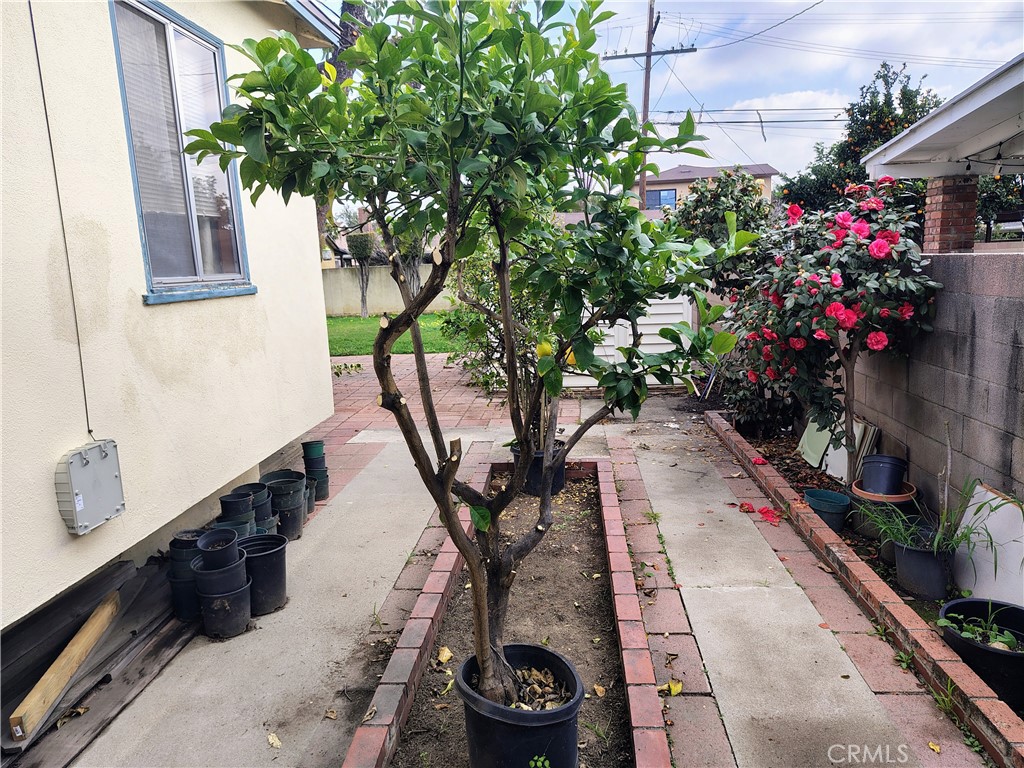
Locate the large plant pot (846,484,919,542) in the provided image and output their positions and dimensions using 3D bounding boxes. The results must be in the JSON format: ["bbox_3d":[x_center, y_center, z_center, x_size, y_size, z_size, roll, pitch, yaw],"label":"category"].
[{"bbox_3d":[1.951,0.673,3.739,0.348,0.215,0.348,-2,10,5],"label":"large plant pot"}]

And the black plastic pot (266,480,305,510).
[{"bbox_3d":[-1.283,0.675,4.052,0.220,0.205,0.220,-2,10,0],"label":"black plastic pot"}]

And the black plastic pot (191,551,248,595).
[{"bbox_3d":[-1.224,0.840,3.002,0.222,0.215,0.222,-3,10,0],"label":"black plastic pot"}]

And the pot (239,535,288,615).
[{"bbox_3d":[-1.153,0.881,3.262,0.268,0.290,0.268,-3,10,0],"label":"pot"}]

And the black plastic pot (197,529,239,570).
[{"bbox_3d":[-1.231,0.725,3.004,0.162,0.165,0.162,1,23,0],"label":"black plastic pot"}]

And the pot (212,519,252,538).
[{"bbox_3d":[-1.416,0.803,3.586,0.178,0.175,0.178,-2,10,0],"label":"pot"}]

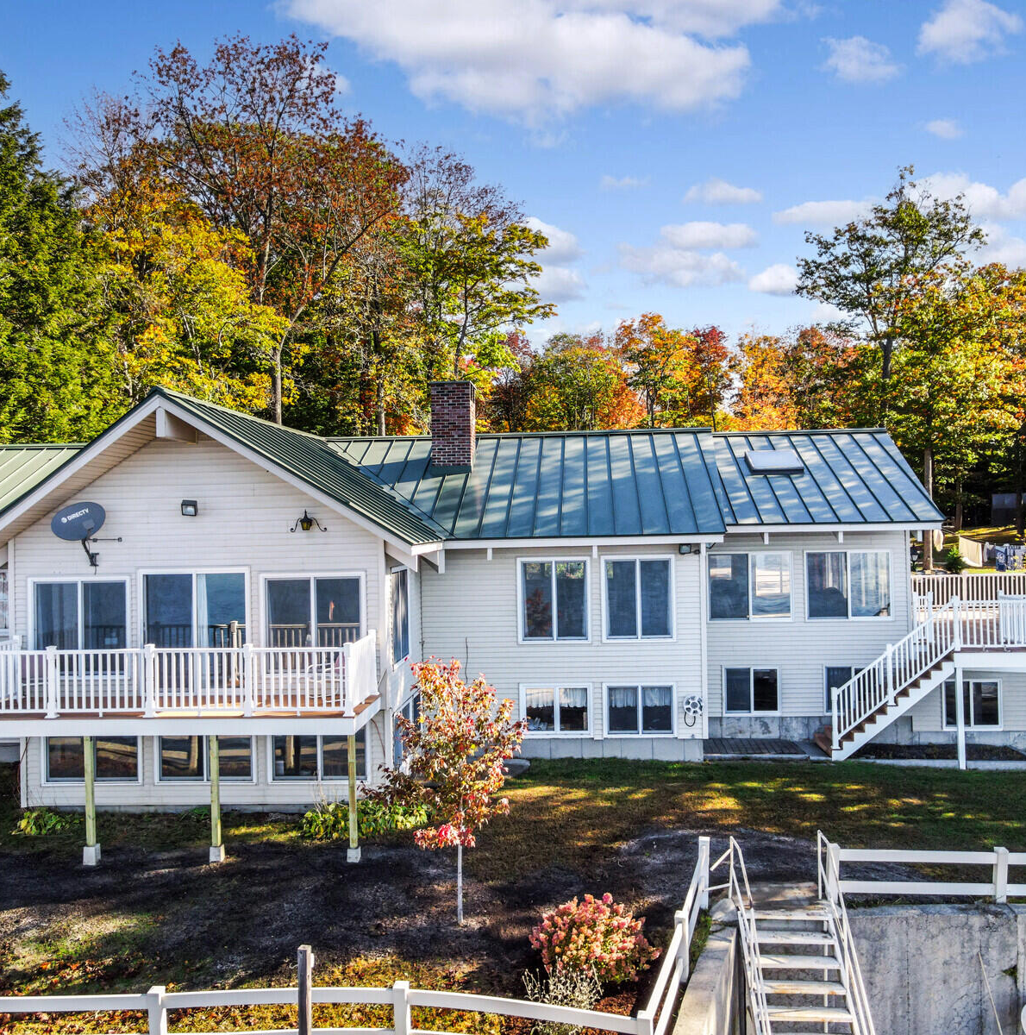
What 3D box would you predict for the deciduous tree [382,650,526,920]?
[{"bbox_3d":[-0.740,3.318,11.648,1.812,3.232,1.750,-1,-1,4],"label":"deciduous tree"}]

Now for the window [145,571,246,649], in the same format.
[{"bbox_3d":[-5.128,1.849,15.416,1.767,2.012,0.120,-1,-1,4],"label":"window"}]

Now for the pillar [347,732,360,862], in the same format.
[{"bbox_3d":[-2.235,3.939,13.444,0.190,1.769,0.190,-1,-1,4],"label":"pillar"}]

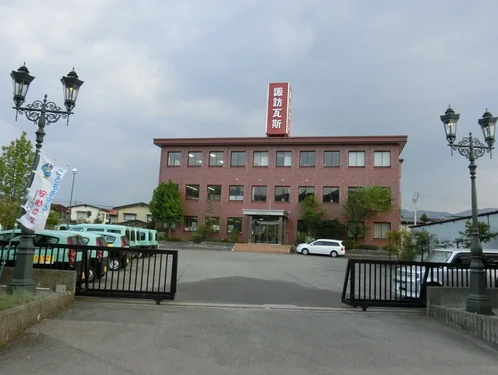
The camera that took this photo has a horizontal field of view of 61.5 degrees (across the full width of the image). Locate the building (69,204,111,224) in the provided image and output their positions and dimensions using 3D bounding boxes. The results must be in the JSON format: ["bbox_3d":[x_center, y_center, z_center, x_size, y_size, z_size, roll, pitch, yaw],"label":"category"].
[{"bbox_3d":[-26.189,6.532,73.116,6.752,6.275,7.500,2,-8,7],"label":"building"}]

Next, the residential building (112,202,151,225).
[{"bbox_3d":[-17.952,6.650,73.735,8.916,7.026,8.500,2,-8,7],"label":"residential building"}]

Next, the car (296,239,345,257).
[{"bbox_3d":[6.681,5.596,38.726,4.420,1.500,1.700,0,-9,19],"label":"car"}]

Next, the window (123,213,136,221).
[{"bbox_3d":[-19.840,4.923,69.900,2.088,1.154,0.200,2,-8,7],"label":"window"}]

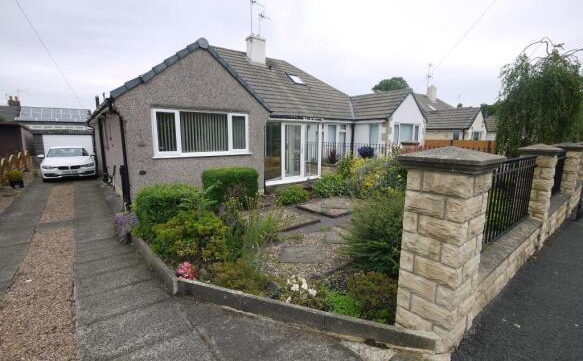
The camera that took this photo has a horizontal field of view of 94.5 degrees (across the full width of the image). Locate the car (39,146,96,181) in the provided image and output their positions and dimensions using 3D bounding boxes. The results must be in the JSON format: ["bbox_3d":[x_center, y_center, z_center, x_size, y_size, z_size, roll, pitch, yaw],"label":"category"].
[{"bbox_3d":[-10.726,-0.907,12.931,1.860,1.430,4.630,-8,12,-40],"label":"car"}]

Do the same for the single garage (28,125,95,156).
[{"bbox_3d":[-14.514,-2.144,17.473,2.800,2.450,5.200,-7,12,-38],"label":"single garage"}]

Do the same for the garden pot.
[{"bbox_3d":[-9.791,0.115,9.591,0.360,0.320,0.360,-7,12,-38],"label":"garden pot"}]

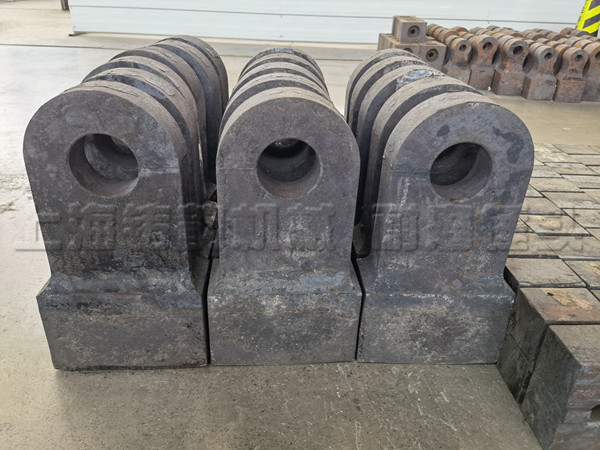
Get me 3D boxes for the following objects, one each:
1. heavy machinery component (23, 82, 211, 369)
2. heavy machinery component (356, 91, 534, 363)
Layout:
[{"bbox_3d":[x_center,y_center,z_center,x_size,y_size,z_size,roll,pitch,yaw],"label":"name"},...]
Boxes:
[{"bbox_3d":[-0.373,0.017,0.993,0.337,0.608,0.150,1,27,-3],"label":"heavy machinery component"},{"bbox_3d":[0.309,0.022,1.036,0.335,0.605,0.150,1,27,-3],"label":"heavy machinery component"}]

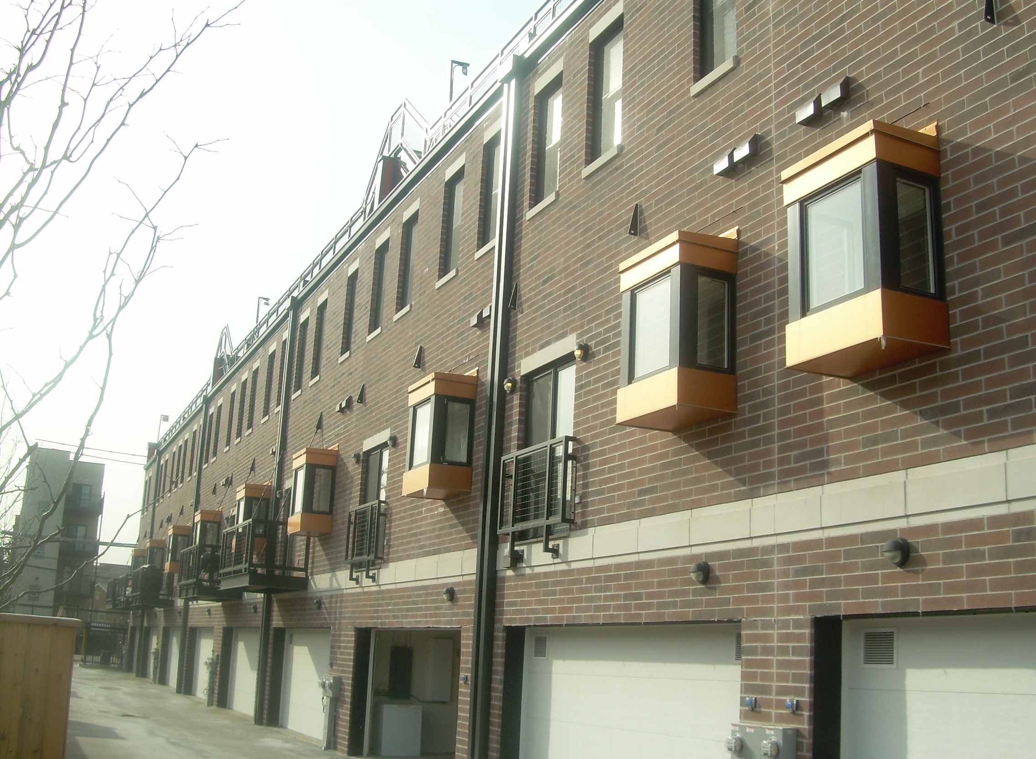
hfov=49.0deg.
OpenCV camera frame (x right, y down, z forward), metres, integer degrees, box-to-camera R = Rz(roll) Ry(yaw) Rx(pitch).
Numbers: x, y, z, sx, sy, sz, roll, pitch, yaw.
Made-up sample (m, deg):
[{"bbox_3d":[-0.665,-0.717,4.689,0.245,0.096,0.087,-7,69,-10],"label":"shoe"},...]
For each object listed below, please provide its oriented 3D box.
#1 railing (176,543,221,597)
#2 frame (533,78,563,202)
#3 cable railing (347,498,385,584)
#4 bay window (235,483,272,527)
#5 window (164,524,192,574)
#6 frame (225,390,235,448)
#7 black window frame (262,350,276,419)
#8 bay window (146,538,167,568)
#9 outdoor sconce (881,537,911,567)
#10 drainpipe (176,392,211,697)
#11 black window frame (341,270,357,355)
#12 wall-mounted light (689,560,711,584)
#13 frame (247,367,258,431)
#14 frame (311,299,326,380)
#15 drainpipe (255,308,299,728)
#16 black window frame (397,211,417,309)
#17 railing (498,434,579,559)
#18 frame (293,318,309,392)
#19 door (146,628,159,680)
[{"bbox_3d":[-7.835,4.988,29.112,1.200,1.310,3.000,9,-15,-23],"label":"railing"},{"bbox_3d":[0.427,-3.052,14.648,0.140,1.700,0.860,9,-15,-23],"label":"frame"},{"bbox_3d":[-2.536,2.731,18.837,0.160,1.290,1.650,9,-15,-23],"label":"cable railing"},{"bbox_3d":[-6.291,3.255,26.796,0.610,1.645,1.040,9,-15,-23],"label":"bay window"},{"bbox_3d":[-11.215,5.618,37.544,0.610,1.645,1.040,9,-15,-23],"label":"window"},{"bbox_3d":[-8.395,1.163,33.542,0.140,1.700,0.700,9,-15,-23],"label":"frame"},{"bbox_3d":[-6.239,0.126,28.869,0.140,1.700,0.840,9,-15,-23],"label":"black window frame"},{"bbox_3d":[-14.108,6.988,44.104,0.625,1.620,1.050,9,-15,-23],"label":"bay window"},{"bbox_3d":[2.542,1.171,7.745,0.165,0.205,0.205,9,-15,-23],"label":"outdoor sconce"},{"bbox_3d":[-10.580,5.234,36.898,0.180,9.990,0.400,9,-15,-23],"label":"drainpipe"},{"bbox_3d":[-3.261,-1.306,22.478,0.140,1.700,0.690,9,-15,-23],"label":"black window frame"},{"bbox_3d":[1.540,1.671,9.819,0.150,0.200,0.200,9,-15,-23],"label":"wall-mounted light"},{"bbox_3d":[-7.072,0.527,30.671,0.140,1.700,0.840,9,-15,-23],"label":"frame"},{"bbox_3d":[-4.146,-0.828,24.126,0.130,1.630,0.810,9,-15,-23],"label":"frame"},{"bbox_3d":[-5.445,2.811,25.566,0.140,9.760,0.370,9,-15,-23],"label":"drainpipe"},{"bbox_3d":[-1.790,-1.959,19.085,0.130,1.625,0.810,9,-15,-23],"label":"black window frame"},{"bbox_3d":[0.199,1.439,13.134,0.165,1.320,1.750,9,-15,-23],"label":"railing"},{"bbox_3d":[-4.787,-0.521,25.503,0.130,1.635,0.810,9,-15,-23],"label":"frame"},{"bbox_3d":[-13.931,10.667,44.062,0.080,2.126,4.800,9,-15,-23],"label":"door"}]

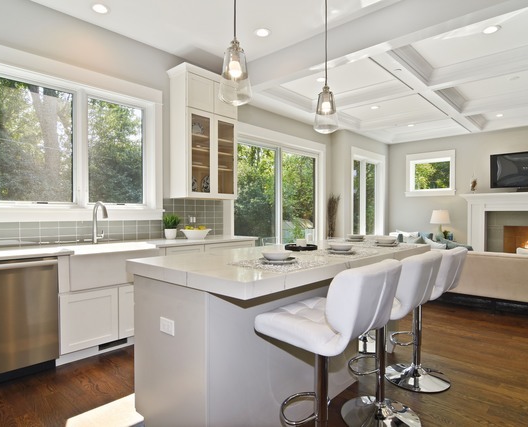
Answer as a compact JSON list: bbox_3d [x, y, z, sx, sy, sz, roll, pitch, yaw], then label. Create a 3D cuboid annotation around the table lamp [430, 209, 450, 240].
[{"bbox_3d":[3.630,0.230,6.580,0.410,0.660,0.410,0,0,-45],"label":"table lamp"}]

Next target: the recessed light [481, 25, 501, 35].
[{"bbox_3d":[2.159,-1.738,3.030,0.170,0.030,0.170,0,0,-45],"label":"recessed light"}]

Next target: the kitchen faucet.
[{"bbox_3d":[-1.557,0.095,3.094,0.250,0.420,0.110,0,0,42],"label":"kitchen faucet"}]

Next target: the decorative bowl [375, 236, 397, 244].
[{"bbox_3d":[1.141,0.255,3.000,0.200,0.060,0.200,0,0,0],"label":"decorative bowl"}]

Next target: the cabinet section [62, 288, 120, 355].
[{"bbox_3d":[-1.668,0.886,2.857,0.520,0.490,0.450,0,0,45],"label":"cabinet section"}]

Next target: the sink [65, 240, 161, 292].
[{"bbox_3d":[-1.411,0.472,2.938,0.750,0.280,0.490,0,0,-45],"label":"sink"}]

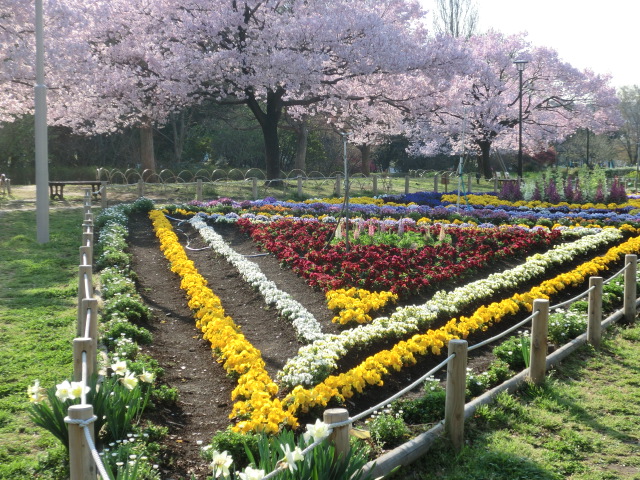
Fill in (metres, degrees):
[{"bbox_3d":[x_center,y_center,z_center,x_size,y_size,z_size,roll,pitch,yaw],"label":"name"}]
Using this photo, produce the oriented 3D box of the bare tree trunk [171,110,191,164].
[{"bbox_3d":[-6.139,-4.511,48.000,0.800,2.400,0.600,0,5,0],"label":"bare tree trunk"}]

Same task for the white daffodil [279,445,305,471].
[{"bbox_3d":[-0.108,0.825,4.120,0.090,0.105,0.100,2,6,20],"label":"white daffodil"}]

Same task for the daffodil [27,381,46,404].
[{"bbox_3d":[-1.312,0.706,5.050,0.085,0.110,0.090,-3,6,-24],"label":"daffodil"}]

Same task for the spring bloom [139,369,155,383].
[{"bbox_3d":[-0.864,0.677,5.450,0.075,0.072,0.078,2,6,20],"label":"spring bloom"}]

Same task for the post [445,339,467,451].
[{"bbox_3d":[0.727,0.825,5.798,0.102,0.581,0.102,0,6,0],"label":"post"}]

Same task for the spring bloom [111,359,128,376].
[{"bbox_3d":[-1.011,0.645,5.500,0.085,0.085,0.065,-1,5,-14],"label":"spring bloom"}]

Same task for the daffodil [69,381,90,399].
[{"bbox_3d":[-1.120,0.696,5.080,0.100,0.086,0.060,1,6,6],"label":"daffodil"}]

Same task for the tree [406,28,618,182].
[{"bbox_3d":[7.866,-5.425,44.000,8.700,6.000,8.200,0,5,0],"label":"tree"}]

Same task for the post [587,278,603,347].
[{"bbox_3d":[2.080,0.545,8.250,0.100,0.540,0.100,0,5,0],"label":"post"}]

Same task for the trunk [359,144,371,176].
[{"bbox_3d":[1.523,-2.733,37.500,0.370,1.120,0.350,0,6,0],"label":"trunk"}]

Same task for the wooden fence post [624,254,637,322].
[{"bbox_3d":[2.766,0.433,9.707,0.102,0.586,0.102,0,6,0],"label":"wooden fence post"}]

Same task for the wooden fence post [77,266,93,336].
[{"bbox_3d":[-1.901,0.497,8.841,0.102,0.571,0.102,0,6,0],"label":"wooden fence post"}]

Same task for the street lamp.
[{"bbox_3d":[7.481,-4.400,40.500,0.530,4.600,0.530,0,5,0],"label":"street lamp"}]

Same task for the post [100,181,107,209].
[{"bbox_3d":[-4.586,-0.957,23.137,0.102,0.568,0.102,0,6,0],"label":"post"}]

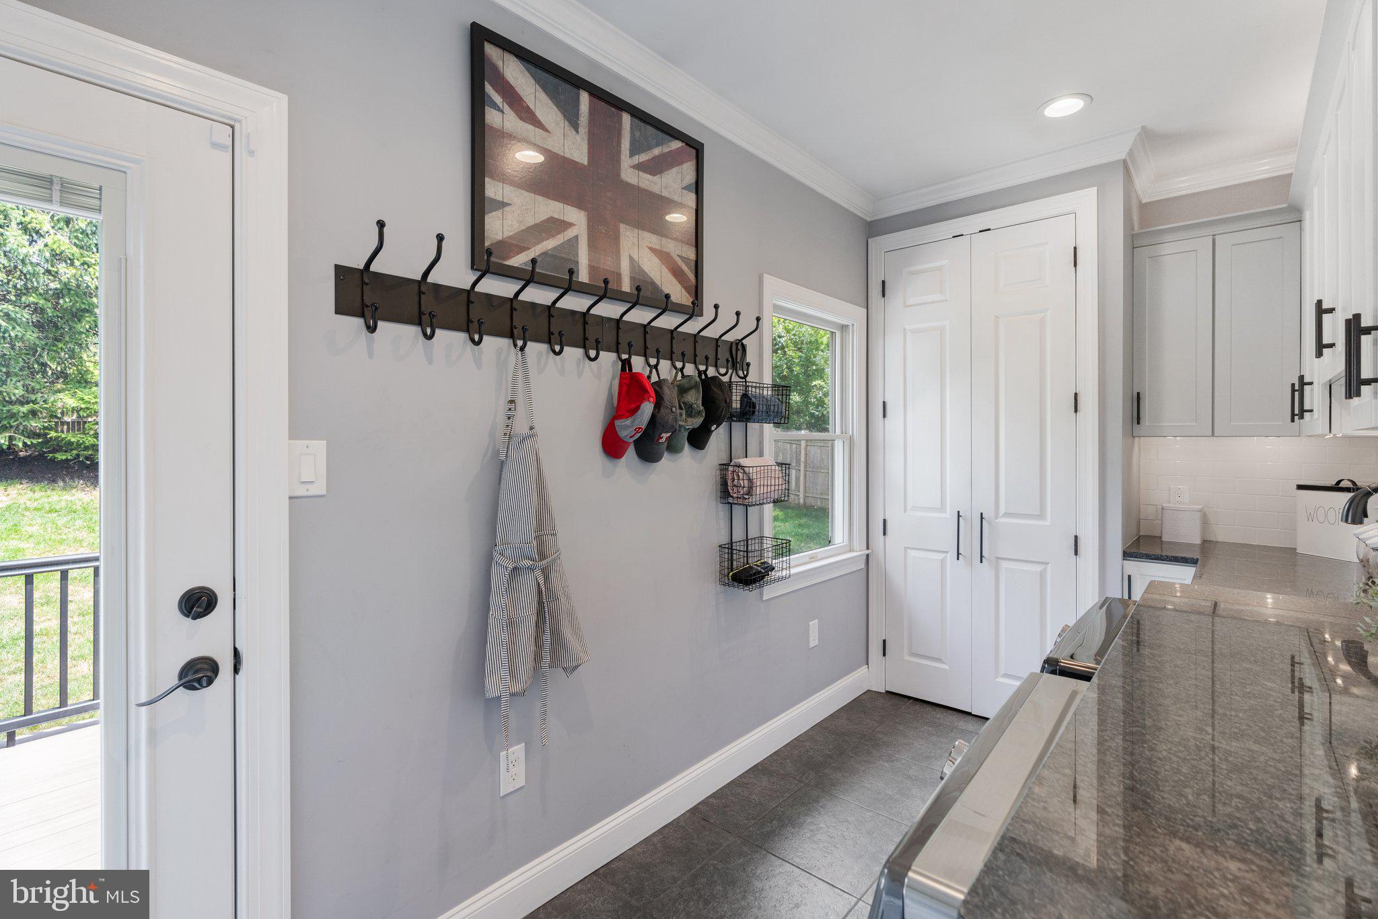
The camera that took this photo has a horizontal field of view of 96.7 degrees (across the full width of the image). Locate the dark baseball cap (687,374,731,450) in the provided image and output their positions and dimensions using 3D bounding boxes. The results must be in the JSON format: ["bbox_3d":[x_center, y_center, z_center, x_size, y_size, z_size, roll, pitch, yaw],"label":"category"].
[{"bbox_3d":[0.082,-0.171,2.260,0.130,0.260,0.155,14,8,31],"label":"dark baseball cap"}]

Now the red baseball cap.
[{"bbox_3d":[-0.180,-0.144,2.012,0.135,0.270,0.170,11,7,39],"label":"red baseball cap"}]

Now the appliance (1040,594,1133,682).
[{"bbox_3d":[1.227,0.887,1.280,0.770,0.970,0.686,1,1,42],"label":"appliance"}]

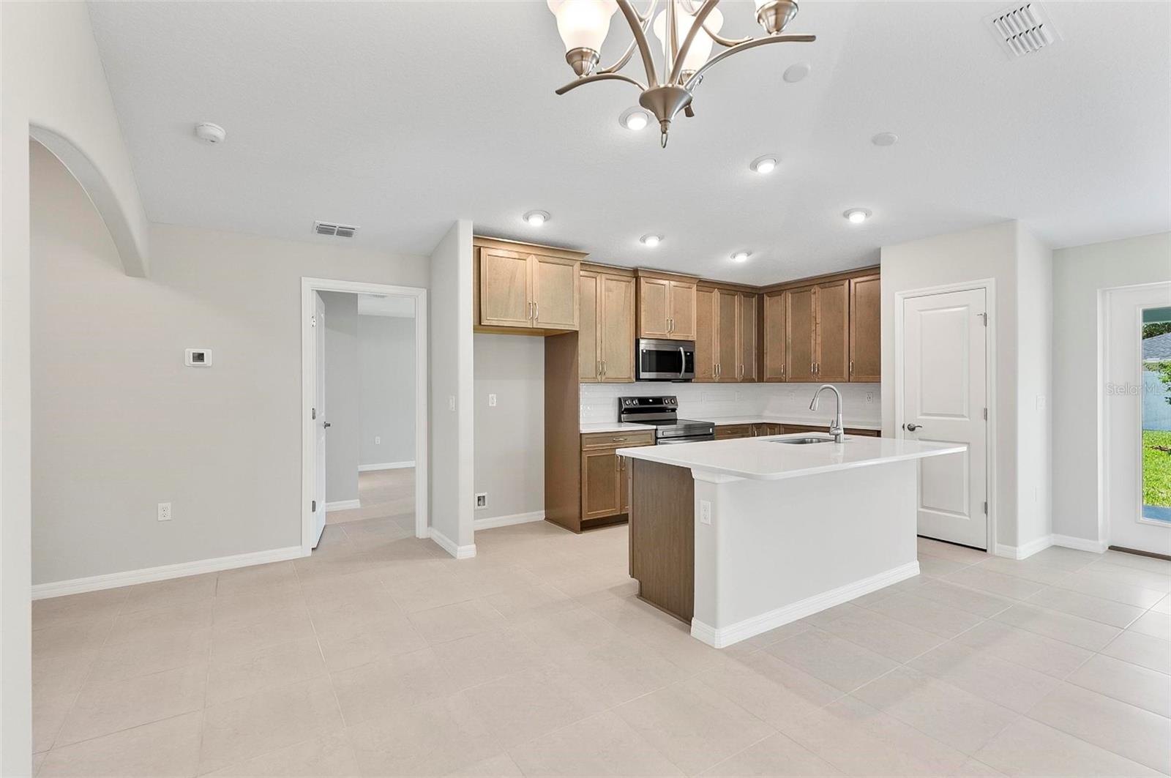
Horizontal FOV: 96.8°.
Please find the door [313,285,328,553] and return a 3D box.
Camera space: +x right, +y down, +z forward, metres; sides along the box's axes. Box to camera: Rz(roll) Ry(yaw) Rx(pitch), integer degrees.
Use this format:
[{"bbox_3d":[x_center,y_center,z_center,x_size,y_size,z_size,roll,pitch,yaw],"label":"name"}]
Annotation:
[{"bbox_3d":[-2.308,0.250,4.494,0.040,2.035,0.762,0,0,-22],"label":"door"}]

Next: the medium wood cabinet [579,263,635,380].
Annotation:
[{"bbox_3d":[0.069,-0.612,5.156,0.801,1.098,0.355,0,0,-32],"label":"medium wood cabinet"}]

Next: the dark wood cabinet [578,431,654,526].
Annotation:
[{"bbox_3d":[0.171,0.833,5.079,0.865,0.878,0.610,0,0,-32],"label":"dark wood cabinet"}]

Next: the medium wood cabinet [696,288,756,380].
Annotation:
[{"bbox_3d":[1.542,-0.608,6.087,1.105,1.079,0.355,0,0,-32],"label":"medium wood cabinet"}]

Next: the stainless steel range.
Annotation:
[{"bbox_3d":[0.853,0.681,5.450,0.775,1.188,0.654,0,0,-32],"label":"stainless steel range"}]

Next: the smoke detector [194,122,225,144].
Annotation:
[{"bbox_3d":[-1.930,-1.320,2.675,0.137,0.046,0.137,0,-10,-32],"label":"smoke detector"}]

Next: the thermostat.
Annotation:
[{"bbox_3d":[-2.684,-0.214,3.606,0.151,0.117,0.027,0,0,-32],"label":"thermostat"}]

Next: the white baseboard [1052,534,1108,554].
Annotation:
[{"bbox_3d":[3.929,1.217,4.124,0.170,0.089,0.295,0,0,-32],"label":"white baseboard"}]

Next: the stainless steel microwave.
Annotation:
[{"bbox_3d":[0.753,-0.284,5.541,0.763,0.433,0.426,0,0,-32],"label":"stainless steel microwave"}]

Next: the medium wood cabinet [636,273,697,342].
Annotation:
[{"bbox_3d":[0.756,-0.840,5.549,0.778,0.654,0.426,0,0,-32],"label":"medium wood cabinet"}]

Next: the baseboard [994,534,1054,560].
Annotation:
[{"bbox_3d":[3.456,1.219,4.077,0.700,0.089,0.152,0,0,-32],"label":"baseboard"}]

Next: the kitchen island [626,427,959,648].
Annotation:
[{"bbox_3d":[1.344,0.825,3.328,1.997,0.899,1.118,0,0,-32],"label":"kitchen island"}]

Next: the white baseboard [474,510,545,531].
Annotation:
[{"bbox_3d":[-0.791,1.234,4.813,0.963,0.087,0.015,0,0,-32],"label":"white baseboard"}]

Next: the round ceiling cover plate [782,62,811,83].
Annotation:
[{"bbox_3d":[1.158,-1.720,2.840,0.145,0.015,0.145,-6,-10,-1],"label":"round ceiling cover plate"}]

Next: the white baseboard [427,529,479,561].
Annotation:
[{"bbox_3d":[-1.075,1.234,4.211,0.143,0.089,0.695,0,0,-32],"label":"white baseboard"}]

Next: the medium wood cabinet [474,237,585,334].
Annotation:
[{"bbox_3d":[-0.614,-0.844,4.571,1.060,0.670,0.635,0,0,-32],"label":"medium wood cabinet"}]

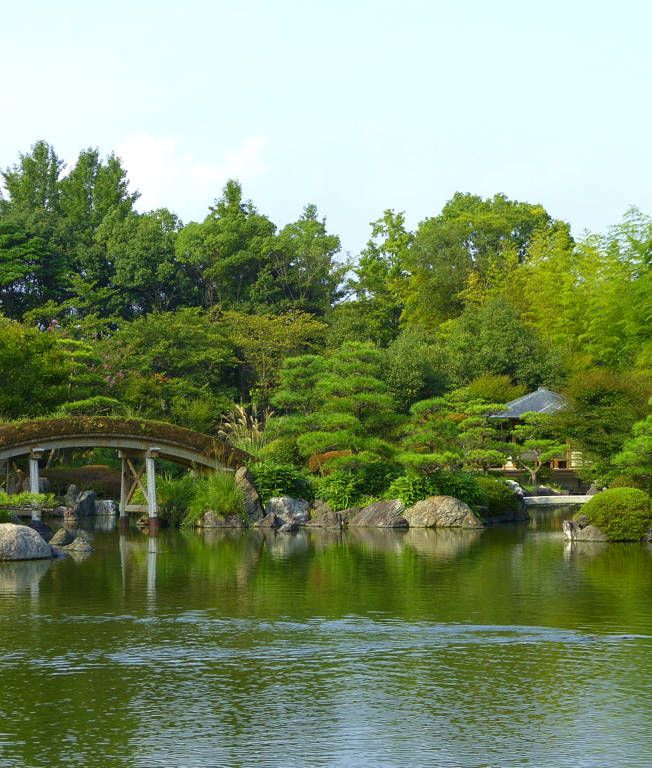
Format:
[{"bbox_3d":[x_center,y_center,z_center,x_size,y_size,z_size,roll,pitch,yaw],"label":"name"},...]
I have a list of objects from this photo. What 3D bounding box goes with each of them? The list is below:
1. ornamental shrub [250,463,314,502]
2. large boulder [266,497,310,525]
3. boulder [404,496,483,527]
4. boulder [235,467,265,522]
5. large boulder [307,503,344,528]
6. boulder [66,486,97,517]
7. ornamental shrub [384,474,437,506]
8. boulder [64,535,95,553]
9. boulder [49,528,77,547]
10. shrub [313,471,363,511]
[{"bbox_3d":[-1.656,3.577,67.830,2.329,1.437,1.700,0,-2,0],"label":"ornamental shrub"},{"bbox_3d":[-1.322,4.467,65.711,1.551,0.999,1.100,0,-2,0],"label":"large boulder"},{"bbox_3d":[4.064,4.380,63.910,2.744,1.043,1.700,0,-2,0],"label":"boulder"},{"bbox_3d":[-2.694,3.935,65.630,1.056,2.057,0.900,0,-2,0],"label":"boulder"},{"bbox_3d":[-0.017,4.485,63.941,1.304,0.837,0.950,0,-2,0],"label":"large boulder"},{"bbox_3d":[-9.408,4.464,71.416,1.226,1.226,1.000,0,-2,0],"label":"boulder"},{"bbox_3d":[3.113,3.970,68.646,1.915,1.271,1.500,0,-2,0],"label":"ornamental shrub"},{"bbox_3d":[-5.800,3.759,43.852,0.706,0.388,0.600,0,-2,0],"label":"boulder"},{"bbox_3d":[-6.650,3.860,46.940,0.680,0.441,0.650,0,-2,0],"label":"boulder"},{"bbox_3d":[0.377,3.509,61.123,1.640,1.279,1.500,0,-2,0],"label":"shrub"}]

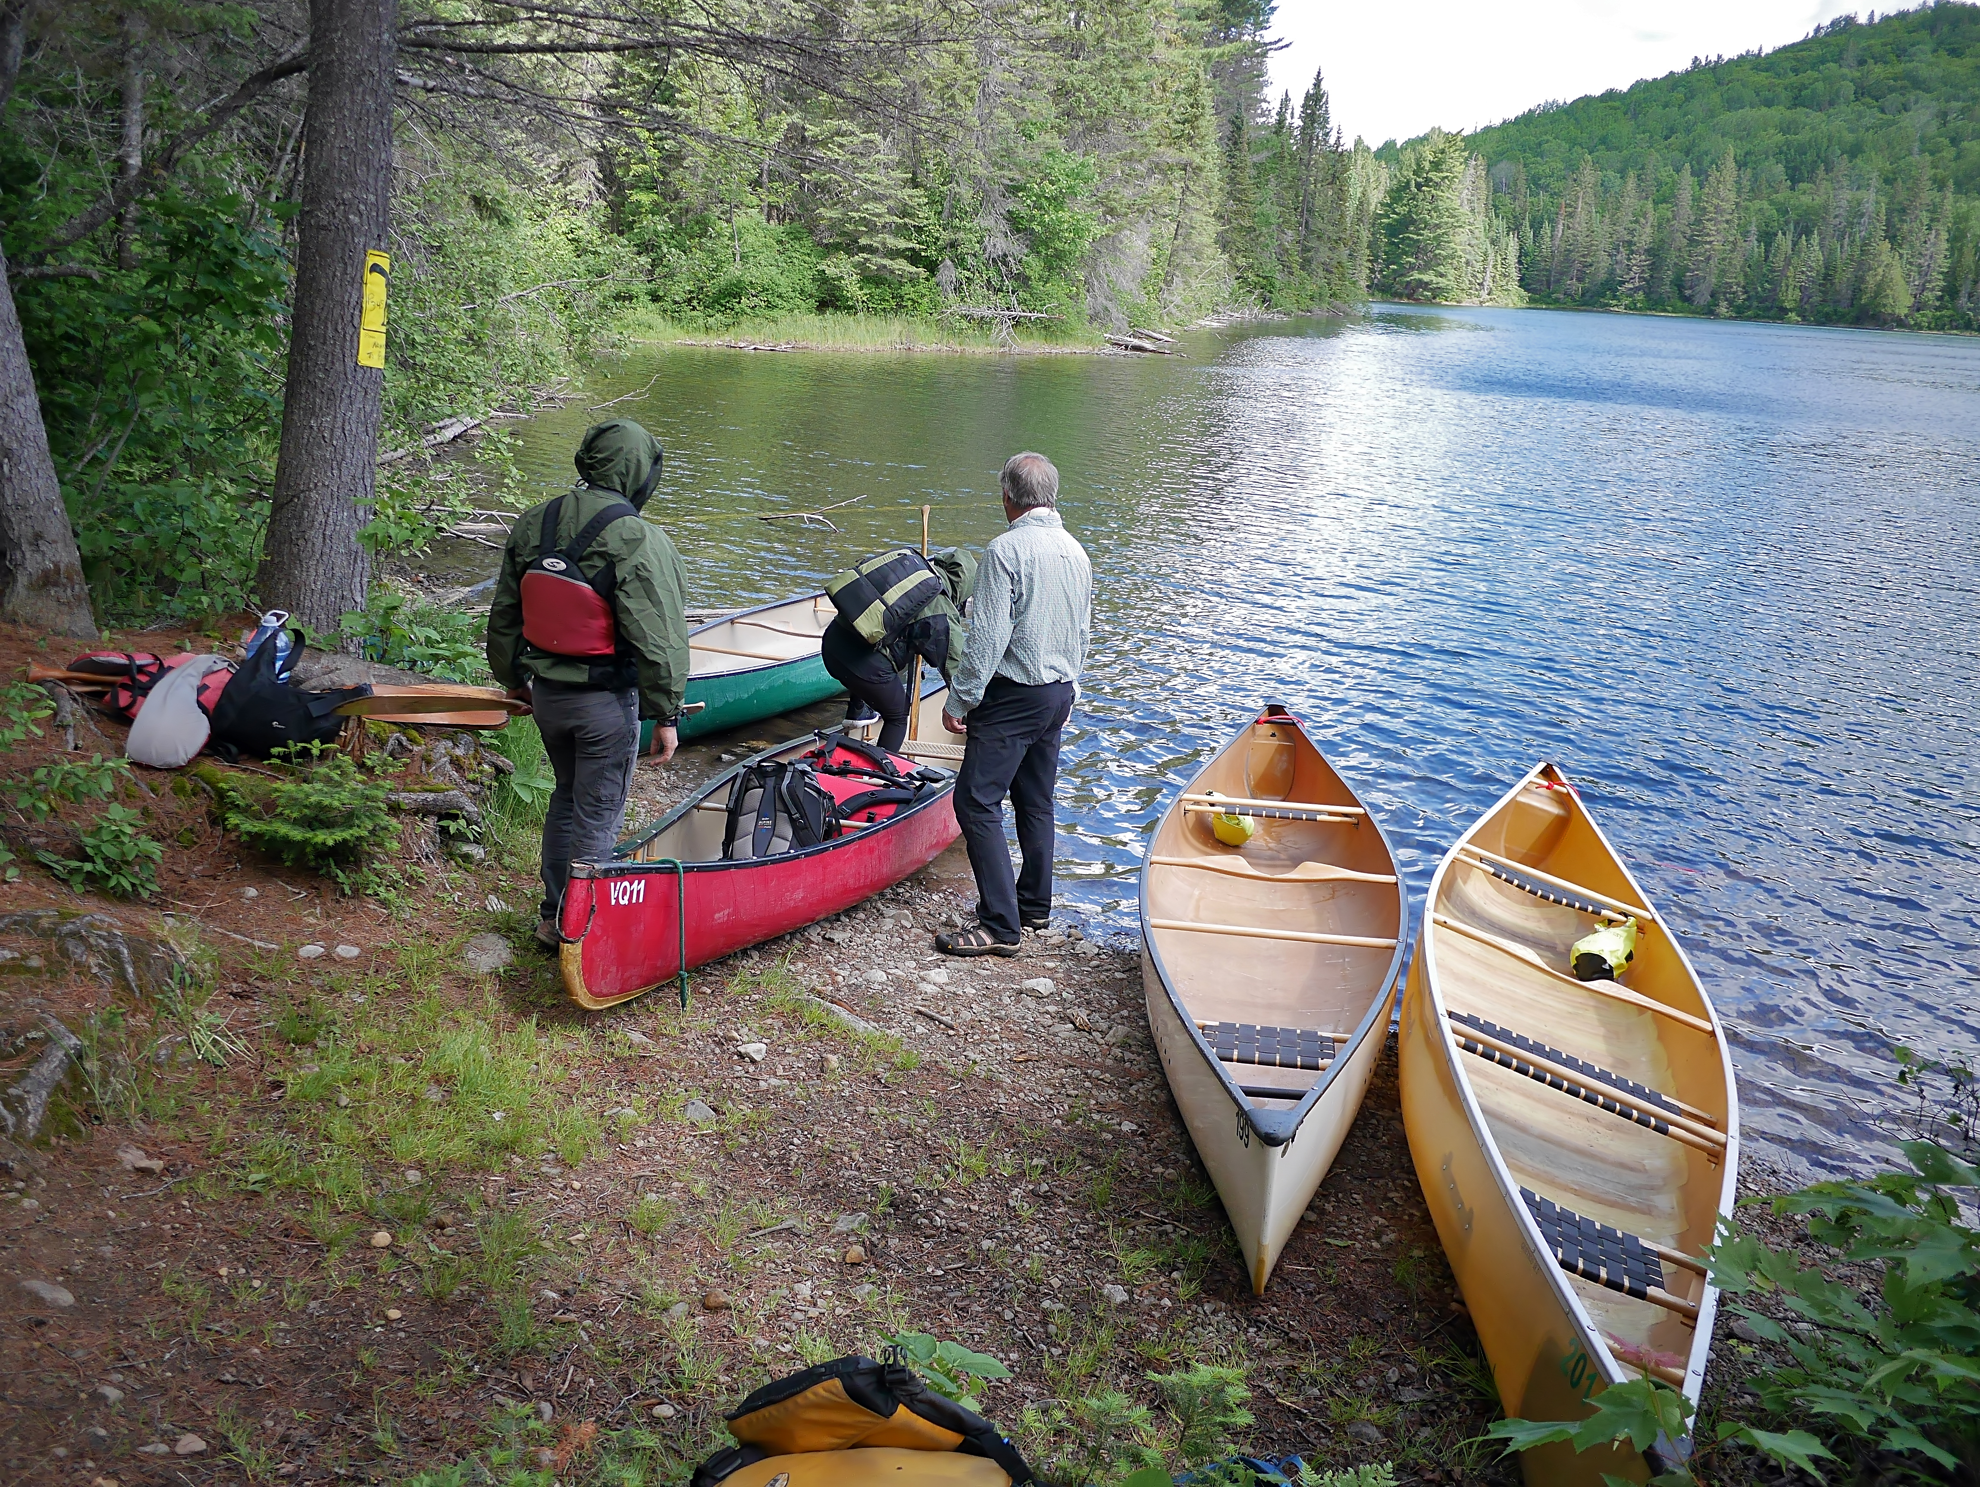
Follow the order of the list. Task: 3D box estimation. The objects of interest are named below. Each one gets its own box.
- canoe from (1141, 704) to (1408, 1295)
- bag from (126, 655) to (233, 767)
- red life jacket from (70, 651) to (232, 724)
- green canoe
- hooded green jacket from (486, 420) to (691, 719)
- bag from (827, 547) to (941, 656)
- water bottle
[{"bbox_3d":[0.976,0.556,5.578,0.880,0.540,4.880,3,12,10],"label":"canoe"},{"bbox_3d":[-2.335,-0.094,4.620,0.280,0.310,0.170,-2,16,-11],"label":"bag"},{"bbox_3d":[-2.510,-0.158,4.800,0.440,0.180,0.280,-2,16,-11],"label":"red life jacket"},{"bbox_3d":[-1.218,-0.598,9.986,0.880,0.540,4.880,9,17,20],"label":"green canoe"},{"bbox_3d":[-1.315,-0.568,5.250,0.580,0.970,0.400,7,17,18],"label":"hooded green jacket"},{"bbox_3d":[-0.496,-0.666,7.500,0.470,0.220,0.330,-33,70,-26],"label":"bag"},{"bbox_3d":[-2.135,-0.284,4.750,0.105,0.220,0.105,-3,16,0],"label":"water bottle"}]

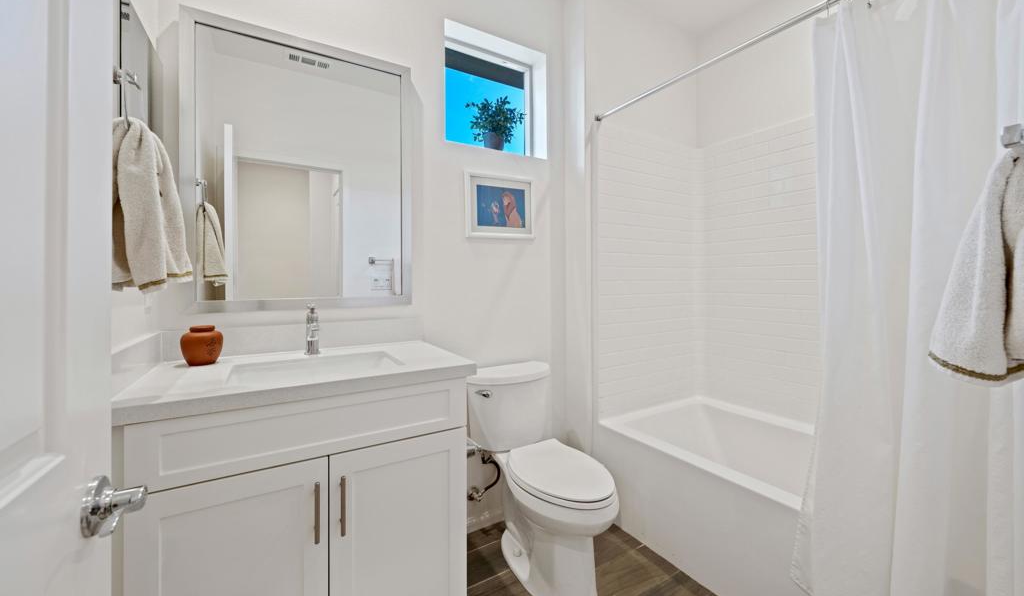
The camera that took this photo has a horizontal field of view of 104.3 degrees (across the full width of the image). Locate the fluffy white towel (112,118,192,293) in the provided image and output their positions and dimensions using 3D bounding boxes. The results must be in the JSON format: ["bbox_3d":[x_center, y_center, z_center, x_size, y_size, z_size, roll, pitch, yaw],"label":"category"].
[{"bbox_3d":[-0.783,-0.197,0.831,0.149,0.380,0.299,-1,2,-31],"label":"fluffy white towel"}]

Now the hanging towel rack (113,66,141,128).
[{"bbox_3d":[-0.843,-0.423,0.840,0.073,0.137,0.154,-1,2,-31],"label":"hanging towel rack"}]

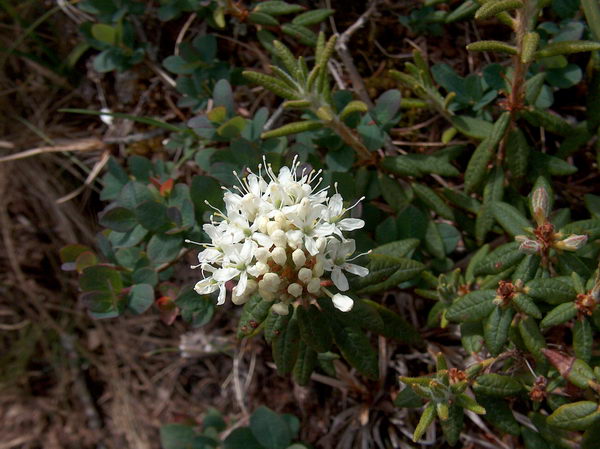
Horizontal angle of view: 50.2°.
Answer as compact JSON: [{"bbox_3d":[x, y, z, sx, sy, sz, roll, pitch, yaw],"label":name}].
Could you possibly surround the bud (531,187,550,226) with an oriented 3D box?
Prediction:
[{"bbox_3d":[0.107,-0.008,0.285,0.007,0.018,0.007,-2,14,0],"label":"bud"}]

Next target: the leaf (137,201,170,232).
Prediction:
[{"bbox_3d":[-0.065,-0.004,0.285,0.016,0.004,0.014,23,68,10],"label":"leaf"}]

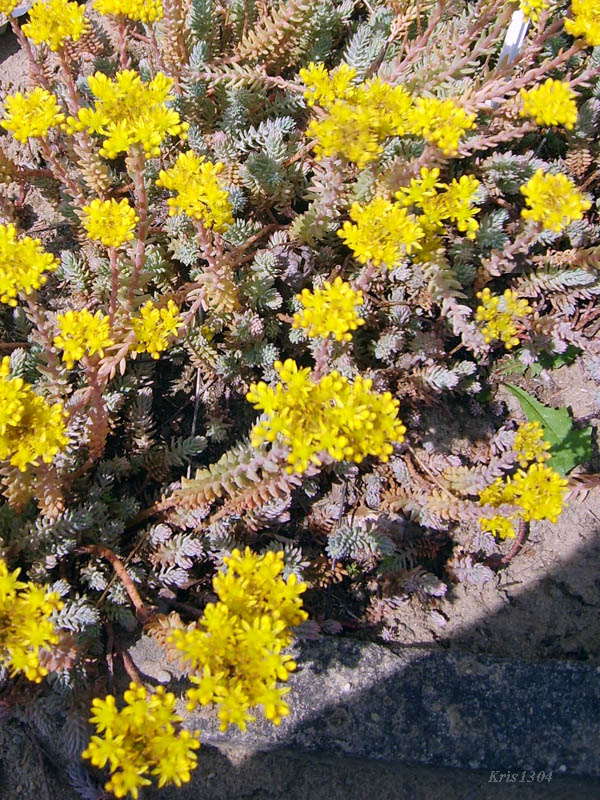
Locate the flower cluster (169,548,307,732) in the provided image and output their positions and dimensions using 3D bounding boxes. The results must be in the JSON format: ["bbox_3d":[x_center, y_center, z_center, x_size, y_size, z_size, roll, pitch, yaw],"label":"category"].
[{"bbox_3d":[-0.037,0.141,0.475,0.079,0.045,0.100,0,58,0],"label":"flower cluster"}]

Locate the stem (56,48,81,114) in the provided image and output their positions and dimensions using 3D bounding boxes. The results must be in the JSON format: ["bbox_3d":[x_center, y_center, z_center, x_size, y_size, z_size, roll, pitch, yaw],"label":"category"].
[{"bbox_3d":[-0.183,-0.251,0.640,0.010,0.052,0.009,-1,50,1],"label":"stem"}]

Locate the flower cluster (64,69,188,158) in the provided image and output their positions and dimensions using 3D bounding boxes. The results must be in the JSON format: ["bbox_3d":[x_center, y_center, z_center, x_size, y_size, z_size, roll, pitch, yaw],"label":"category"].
[{"bbox_3d":[-0.129,-0.213,0.605,0.090,0.042,0.078,0,58,0],"label":"flower cluster"}]

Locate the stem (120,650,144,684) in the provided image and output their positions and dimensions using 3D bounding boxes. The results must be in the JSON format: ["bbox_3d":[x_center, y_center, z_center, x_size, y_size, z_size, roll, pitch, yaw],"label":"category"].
[{"bbox_3d":[-0.100,0.158,0.480,0.007,0.007,0.031,-48,36,0],"label":"stem"}]

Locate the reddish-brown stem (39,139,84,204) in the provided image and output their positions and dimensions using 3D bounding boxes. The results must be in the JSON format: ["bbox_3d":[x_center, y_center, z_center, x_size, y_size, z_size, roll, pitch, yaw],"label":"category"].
[{"bbox_3d":[-0.194,-0.187,0.665,0.010,0.061,0.010,-26,41,0],"label":"reddish-brown stem"}]

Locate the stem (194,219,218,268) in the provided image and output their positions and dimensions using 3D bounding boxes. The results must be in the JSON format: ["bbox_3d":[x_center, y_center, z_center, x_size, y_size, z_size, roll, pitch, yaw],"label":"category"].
[{"bbox_3d":[-0.071,-0.120,0.625,0.010,0.044,0.010,-16,43,0],"label":"stem"}]

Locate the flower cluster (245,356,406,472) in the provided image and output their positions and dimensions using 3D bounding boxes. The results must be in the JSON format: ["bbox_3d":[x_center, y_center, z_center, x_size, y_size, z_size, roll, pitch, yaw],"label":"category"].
[{"bbox_3d":[0.016,0.009,0.475,0.090,0.036,0.058,0,58,0],"label":"flower cluster"}]

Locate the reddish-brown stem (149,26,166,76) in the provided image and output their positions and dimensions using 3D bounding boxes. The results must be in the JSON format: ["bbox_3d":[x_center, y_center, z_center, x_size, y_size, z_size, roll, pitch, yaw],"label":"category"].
[{"bbox_3d":[-0.133,-0.325,0.755,0.009,0.048,0.009,-7,56,0],"label":"reddish-brown stem"}]

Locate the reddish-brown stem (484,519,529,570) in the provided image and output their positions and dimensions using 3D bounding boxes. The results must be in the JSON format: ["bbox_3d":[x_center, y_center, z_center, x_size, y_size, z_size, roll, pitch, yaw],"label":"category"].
[{"bbox_3d":[0.141,0.100,0.558,0.014,0.049,0.012,22,33,0],"label":"reddish-brown stem"}]

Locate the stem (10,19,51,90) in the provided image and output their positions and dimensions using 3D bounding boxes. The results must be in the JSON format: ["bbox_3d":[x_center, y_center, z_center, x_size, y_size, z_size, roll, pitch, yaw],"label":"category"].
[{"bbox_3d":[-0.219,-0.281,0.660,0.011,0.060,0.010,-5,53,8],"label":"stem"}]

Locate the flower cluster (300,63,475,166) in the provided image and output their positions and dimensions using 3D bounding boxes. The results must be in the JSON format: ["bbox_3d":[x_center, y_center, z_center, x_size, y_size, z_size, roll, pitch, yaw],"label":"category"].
[{"bbox_3d":[0.065,-0.212,0.600,0.124,0.040,0.068,0,58,0],"label":"flower cluster"}]

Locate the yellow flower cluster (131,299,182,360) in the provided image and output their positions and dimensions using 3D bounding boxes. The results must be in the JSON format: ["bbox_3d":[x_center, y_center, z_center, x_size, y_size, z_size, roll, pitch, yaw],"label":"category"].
[{"bbox_3d":[-0.090,-0.045,0.510,0.030,0.024,0.030,0,58,0],"label":"yellow flower cluster"}]

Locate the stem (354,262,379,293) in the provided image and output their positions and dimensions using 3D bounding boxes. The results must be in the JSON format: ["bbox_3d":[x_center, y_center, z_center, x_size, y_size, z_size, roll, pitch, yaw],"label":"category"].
[{"bbox_3d":[0.050,-0.094,0.623,0.010,0.031,0.010,24,55,0],"label":"stem"}]

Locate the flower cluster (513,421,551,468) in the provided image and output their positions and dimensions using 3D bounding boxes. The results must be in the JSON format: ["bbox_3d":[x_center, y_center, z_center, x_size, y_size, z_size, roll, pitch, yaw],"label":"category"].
[{"bbox_3d":[0.143,0.028,0.500,0.022,0.020,0.024,0,58,0],"label":"flower cluster"}]

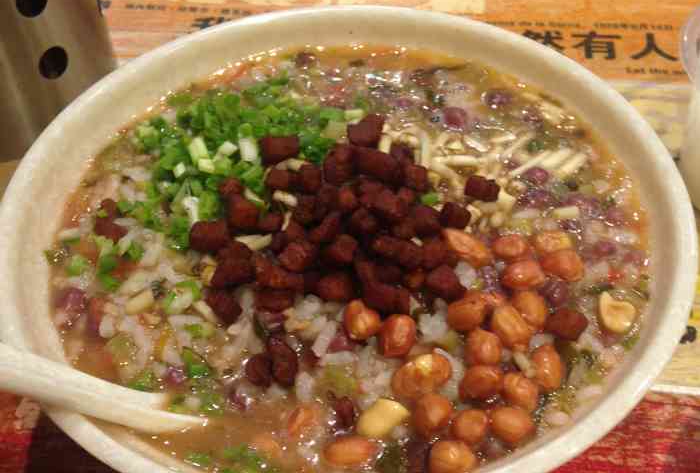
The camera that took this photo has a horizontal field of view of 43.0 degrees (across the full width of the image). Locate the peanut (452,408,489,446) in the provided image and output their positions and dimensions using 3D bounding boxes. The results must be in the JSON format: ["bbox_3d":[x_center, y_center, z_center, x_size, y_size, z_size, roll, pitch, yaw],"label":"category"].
[{"bbox_3d":[0.031,0.049,0.227,0.009,0.009,0.010,22,52,21],"label":"peanut"}]

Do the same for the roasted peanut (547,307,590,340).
[{"bbox_3d":[0.061,0.025,0.249,0.012,0.009,0.009,7,48,8],"label":"roasted peanut"}]

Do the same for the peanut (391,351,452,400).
[{"bbox_3d":[0.019,0.037,0.237,0.018,0.009,0.011,-31,53,-24],"label":"peanut"}]

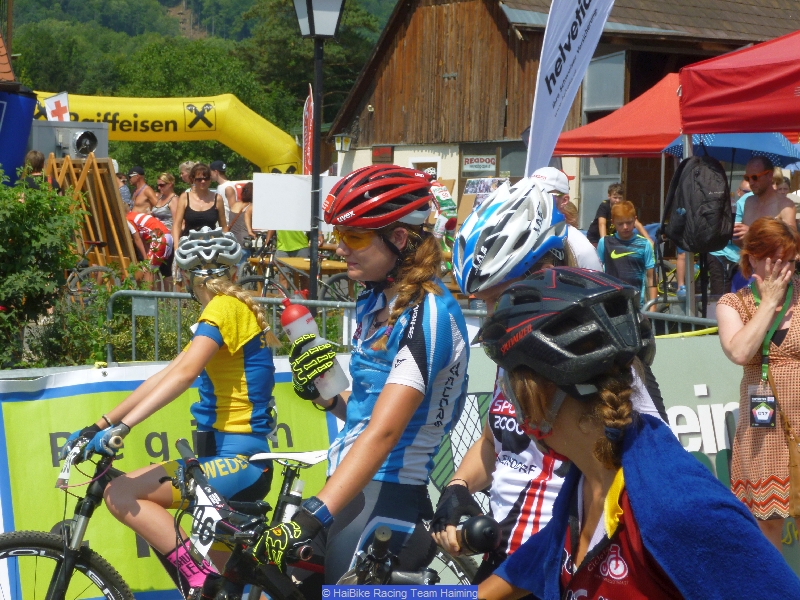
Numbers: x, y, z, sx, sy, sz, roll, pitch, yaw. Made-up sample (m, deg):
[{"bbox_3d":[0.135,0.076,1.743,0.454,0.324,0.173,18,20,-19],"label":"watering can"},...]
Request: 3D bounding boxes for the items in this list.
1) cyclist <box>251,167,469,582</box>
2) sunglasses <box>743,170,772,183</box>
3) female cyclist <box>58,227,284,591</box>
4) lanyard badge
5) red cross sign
[{"bbox_3d":[-0.087,0.579,4.950,0.530,1.730,0.510,0,4,-25],"label":"cyclist"},{"bbox_3d":[2.192,-0.755,13.000,0.140,0.047,0.145,-17,12,-28],"label":"sunglasses"},{"bbox_3d":[-0.723,0.559,6.700,0.680,1.600,0.540,1,4,-12],"label":"female cyclist"},{"bbox_3d":[1.260,0.189,7.250,0.155,0.490,0.110,1,4,-5],"label":"lanyard badge"},{"bbox_3d":[-3.844,-2.131,24.000,0.220,0.250,0.025,-12,4,-7],"label":"red cross sign"}]

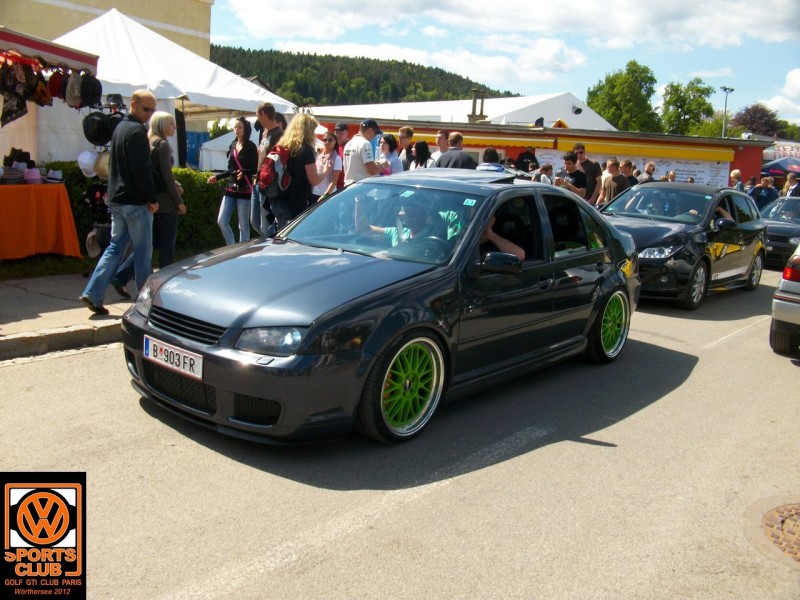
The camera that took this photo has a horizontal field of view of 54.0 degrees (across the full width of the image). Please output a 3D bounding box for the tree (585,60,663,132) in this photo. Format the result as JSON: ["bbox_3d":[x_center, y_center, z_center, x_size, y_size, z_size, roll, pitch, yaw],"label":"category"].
[{"bbox_3d":[20.974,-17.165,75.379,7.480,11.200,7.480,6,11,14],"label":"tree"}]

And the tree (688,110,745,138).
[{"bbox_3d":[27.613,-13.400,69.549,4.960,6.570,4.960,7,11,20],"label":"tree"}]

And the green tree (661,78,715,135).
[{"bbox_3d":[27.140,-16.250,75.729,5.400,9.860,5.400,6,11,18],"label":"green tree"}]

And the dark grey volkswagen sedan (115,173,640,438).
[{"bbox_3d":[0.263,-0.203,5.571,1.745,1.395,4.376,12,14,39],"label":"dark grey volkswagen sedan"}]

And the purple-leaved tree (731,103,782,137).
[{"bbox_3d":[35.346,-15.648,79.098,5.440,8.240,5.440,7,11,23],"label":"purple-leaved tree"}]

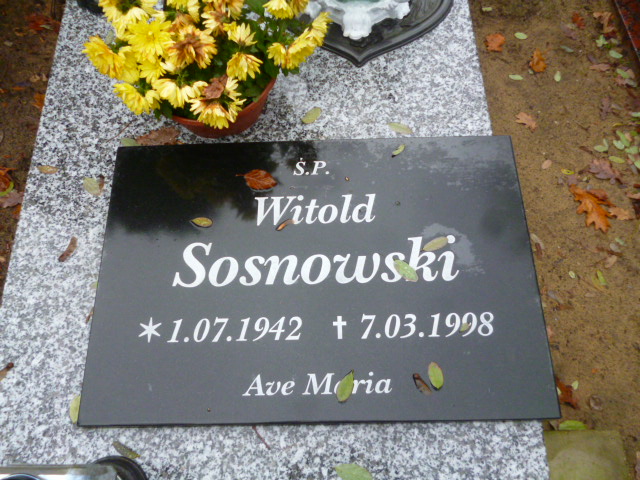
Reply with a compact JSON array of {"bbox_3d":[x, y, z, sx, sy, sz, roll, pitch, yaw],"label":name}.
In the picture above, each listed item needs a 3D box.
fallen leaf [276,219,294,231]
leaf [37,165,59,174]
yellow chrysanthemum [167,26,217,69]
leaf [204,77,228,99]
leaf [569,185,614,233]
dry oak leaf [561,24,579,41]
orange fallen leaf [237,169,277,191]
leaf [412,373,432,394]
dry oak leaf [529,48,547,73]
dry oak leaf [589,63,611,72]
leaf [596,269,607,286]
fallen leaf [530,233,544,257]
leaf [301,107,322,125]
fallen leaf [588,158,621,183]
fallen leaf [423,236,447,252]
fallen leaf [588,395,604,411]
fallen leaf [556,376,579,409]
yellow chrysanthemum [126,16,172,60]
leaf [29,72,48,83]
[{"bbox_3d":[-0.049,-0.021,0.739,0.031,0.006,0.008,-31,71,-10],"label":"fallen leaf"},{"bbox_3d":[-0.428,-0.111,0.814,0.037,0.006,0.014,9,69,6],"label":"leaf"},{"bbox_3d":[-0.171,-0.254,0.684,0.065,0.042,0.062,0,68,2],"label":"yellow chrysanthemum"},{"bbox_3d":[-0.144,-0.212,0.717,0.034,0.020,0.045,42,75,16],"label":"leaf"},{"bbox_3d":[0.584,-0.072,1.105,0.084,0.025,0.128,-26,70,-8],"label":"leaf"},{"bbox_3d":[0.621,-0.518,1.288,0.023,0.010,0.062,-14,69,-4],"label":"dry oak leaf"},{"bbox_3d":[-0.092,-0.090,0.763,0.065,0.012,0.035,12,69,6],"label":"orange fallen leaf"},{"bbox_3d":[0.129,0.182,0.653,0.010,0.007,0.032,-39,72,-13],"label":"leaf"},{"bbox_3d":[0.539,-0.445,1.282,0.041,0.025,0.074,7,69,5],"label":"dry oak leaf"},{"bbox_3d":[0.673,-0.412,1.243,0.051,0.012,0.024,3,69,3],"label":"dry oak leaf"},{"bbox_3d":[0.590,0.079,1.084,0.011,0.009,0.041,-14,69,-3],"label":"leaf"},{"bbox_3d":[0.468,0.010,1.115,0.018,0.010,0.055,-14,69,-3],"label":"fallen leaf"},{"bbox_3d":[-0.013,-0.204,0.846,0.023,0.006,0.041,41,75,16],"label":"leaf"},{"bbox_3d":[0.645,-0.155,1.169,0.076,0.018,0.051,36,74,14],"label":"fallen leaf"},{"bbox_3d":[0.162,0.006,0.723,0.042,0.004,0.014,-25,70,-8],"label":"fallen leaf"},{"bbox_3d":[0.515,0.303,0.967,0.024,0.012,0.029,-7,68,-1],"label":"fallen leaf"},{"bbox_3d":[0.458,0.286,0.971,0.058,0.020,0.053,12,69,6],"label":"fallen leaf"},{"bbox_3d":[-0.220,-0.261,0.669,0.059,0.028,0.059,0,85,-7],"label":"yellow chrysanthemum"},{"bbox_3d":[-0.741,-0.427,1.362,0.052,0.015,0.034,1,69,2],"label":"leaf"}]

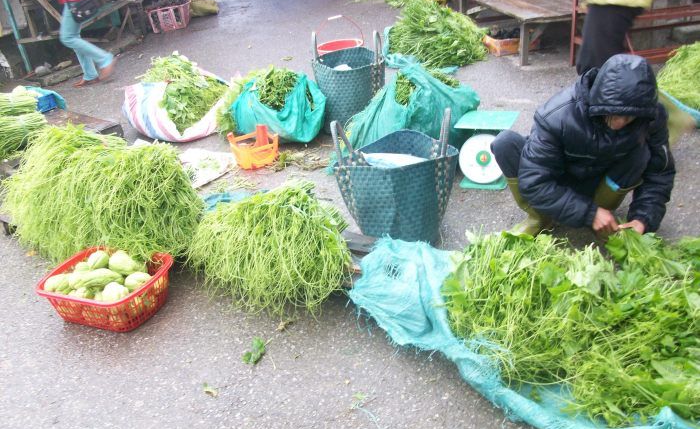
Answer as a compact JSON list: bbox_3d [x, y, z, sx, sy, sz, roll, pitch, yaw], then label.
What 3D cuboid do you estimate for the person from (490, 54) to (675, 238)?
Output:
[{"bbox_3d":[0.939,-0.293,2.783,0.660,0.780,0.630,4,27,21],"label":"person"}]

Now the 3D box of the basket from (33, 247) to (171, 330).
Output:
[{"bbox_3d":[-0.942,0.297,2.711,0.380,0.140,0.350,7,28,25],"label":"basket"}]

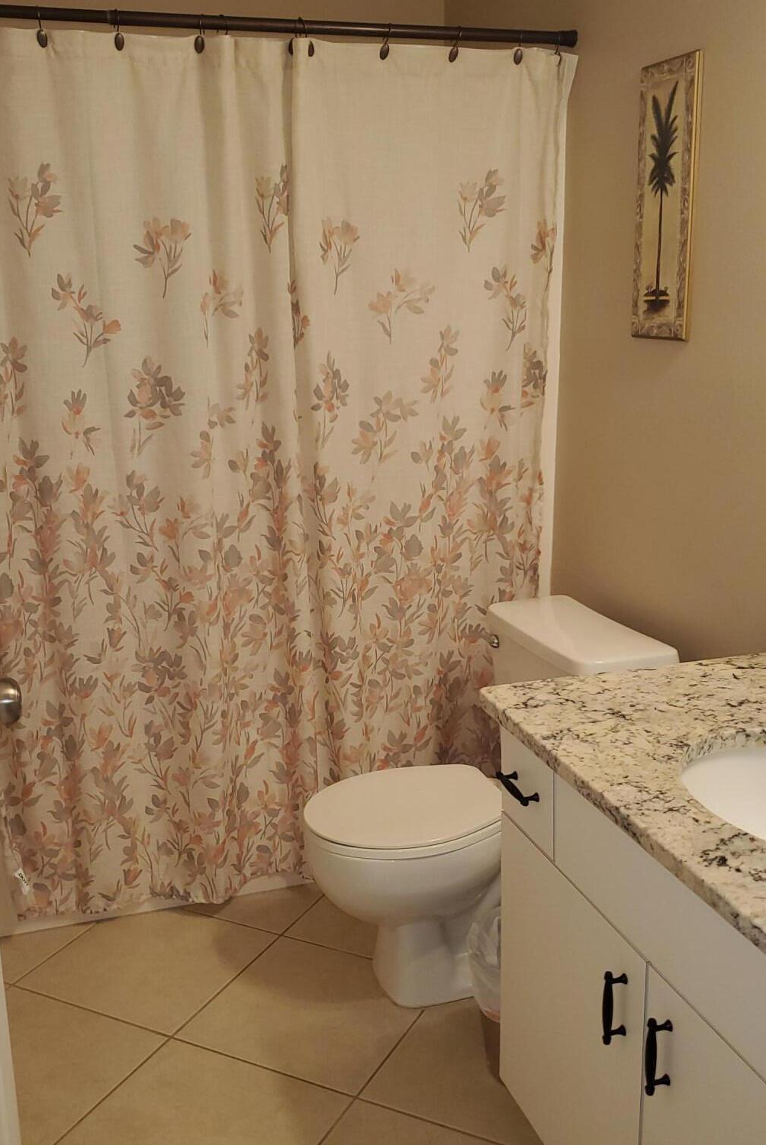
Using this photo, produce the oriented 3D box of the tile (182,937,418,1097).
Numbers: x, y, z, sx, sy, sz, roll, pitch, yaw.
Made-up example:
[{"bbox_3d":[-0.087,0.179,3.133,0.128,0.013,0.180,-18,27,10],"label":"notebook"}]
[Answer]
[{"bbox_3d":[-0.140,0.892,2.339,0.404,0.010,0.404,6,15,26],"label":"tile"}]

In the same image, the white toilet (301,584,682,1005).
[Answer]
[{"bbox_3d":[0.176,0.490,2.419,0.707,0.722,0.455,-5,14,-17],"label":"white toilet"}]

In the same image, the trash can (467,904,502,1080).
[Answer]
[{"bbox_3d":[0.284,0.796,2.128,0.254,0.262,0.254,-5,14,-17],"label":"trash can"}]

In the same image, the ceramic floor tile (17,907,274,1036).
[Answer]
[{"bbox_3d":[-0.506,0.856,2.516,0.404,0.010,0.404,6,15,26],"label":"ceramic floor tile"}]

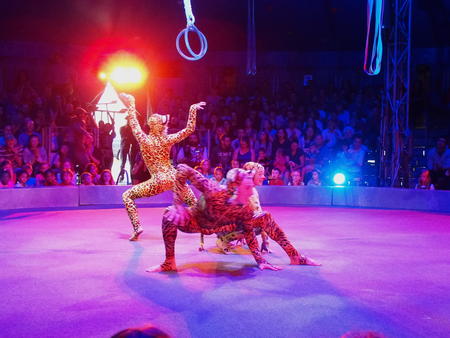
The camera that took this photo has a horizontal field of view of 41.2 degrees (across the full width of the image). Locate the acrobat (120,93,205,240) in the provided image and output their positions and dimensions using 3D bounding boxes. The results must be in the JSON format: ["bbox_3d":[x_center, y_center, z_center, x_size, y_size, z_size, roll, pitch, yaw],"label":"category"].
[{"bbox_3d":[-0.684,-0.017,6.650,0.970,1.620,0.580,1,2,20],"label":"acrobat"}]

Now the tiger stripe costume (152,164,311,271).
[{"bbox_3d":[0.066,0.403,4.970,1.420,0.880,0.680,-1,2,-18],"label":"tiger stripe costume"}]

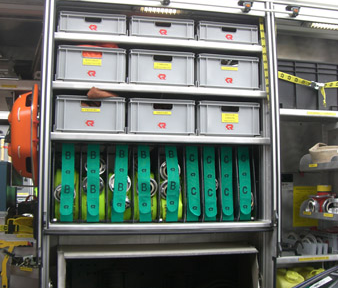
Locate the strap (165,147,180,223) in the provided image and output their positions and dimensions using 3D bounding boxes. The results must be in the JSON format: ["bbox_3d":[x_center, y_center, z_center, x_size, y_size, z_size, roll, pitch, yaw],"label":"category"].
[{"bbox_3d":[0.021,0.232,2.957,0.080,0.463,0.030,1,-8,-12],"label":"strap"}]

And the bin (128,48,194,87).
[{"bbox_3d":[-0.097,-0.420,3.317,0.400,0.220,0.580,1,-7,-12],"label":"bin"}]

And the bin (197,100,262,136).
[{"bbox_3d":[0.319,-0.114,3.371,0.400,0.215,0.585,1,-8,-12],"label":"bin"}]

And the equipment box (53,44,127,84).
[{"bbox_3d":[-0.517,-0.424,3.226,0.400,0.220,0.580,1,-7,-12],"label":"equipment box"}]

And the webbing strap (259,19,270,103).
[{"bbox_3d":[0.619,-0.525,3.155,0.045,0.566,0.030,1,-7,-12],"label":"webbing strap"}]

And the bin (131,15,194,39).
[{"bbox_3d":[-0.098,-0.682,3.355,0.400,0.122,0.585,1,-8,-12],"label":"bin"}]

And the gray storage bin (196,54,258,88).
[{"bbox_3d":[0.318,-0.413,3.411,0.400,0.215,0.585,1,-8,-12],"label":"gray storage bin"}]

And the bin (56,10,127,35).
[{"bbox_3d":[-0.522,-0.695,3.300,0.400,0.125,0.580,1,-7,-12],"label":"bin"}]

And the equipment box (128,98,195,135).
[{"bbox_3d":[-0.098,-0.117,3.279,0.400,0.220,0.580,1,-7,-12],"label":"equipment box"}]

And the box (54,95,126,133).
[{"bbox_3d":[-0.520,-0.135,3.189,0.400,0.215,0.585,1,-8,-12],"label":"box"}]

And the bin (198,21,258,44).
[{"bbox_3d":[0.321,-0.671,3.446,0.400,0.122,0.585,1,-8,-12],"label":"bin"}]

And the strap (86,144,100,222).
[{"bbox_3d":[-0.438,0.224,2.864,0.076,0.445,0.030,1,-7,-12],"label":"strap"}]

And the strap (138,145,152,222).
[{"bbox_3d":[-0.139,0.232,2.928,0.076,0.449,0.030,1,-7,-12],"label":"strap"}]

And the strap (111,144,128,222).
[{"bbox_3d":[-0.288,0.227,2.889,0.090,0.452,0.030,1,-8,-12],"label":"strap"}]

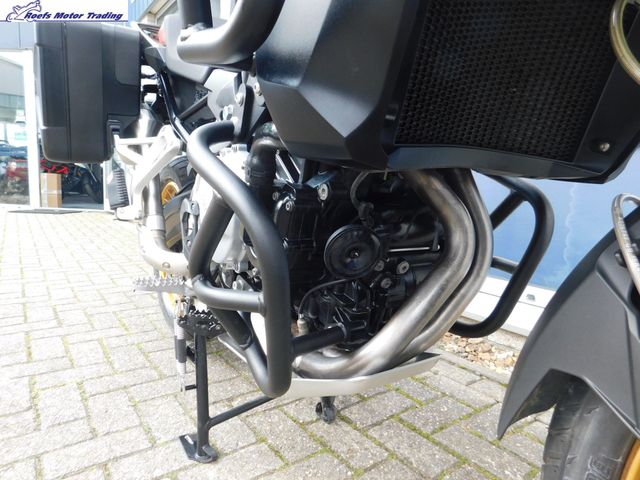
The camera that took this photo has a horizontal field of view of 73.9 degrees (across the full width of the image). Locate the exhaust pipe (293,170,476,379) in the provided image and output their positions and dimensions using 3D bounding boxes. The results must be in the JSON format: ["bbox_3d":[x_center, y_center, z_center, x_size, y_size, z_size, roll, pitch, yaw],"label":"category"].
[{"bbox_3d":[0.113,0.053,0.661,0.160,0.370,0.295,-4,10,-33],"label":"exhaust pipe"}]

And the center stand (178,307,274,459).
[{"bbox_3d":[-0.151,0.304,1.016,0.340,0.305,0.170,-4,10,-33],"label":"center stand"}]

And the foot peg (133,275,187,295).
[{"bbox_3d":[-0.343,0.096,0.915,0.108,0.034,0.052,0,8,-34],"label":"foot peg"}]

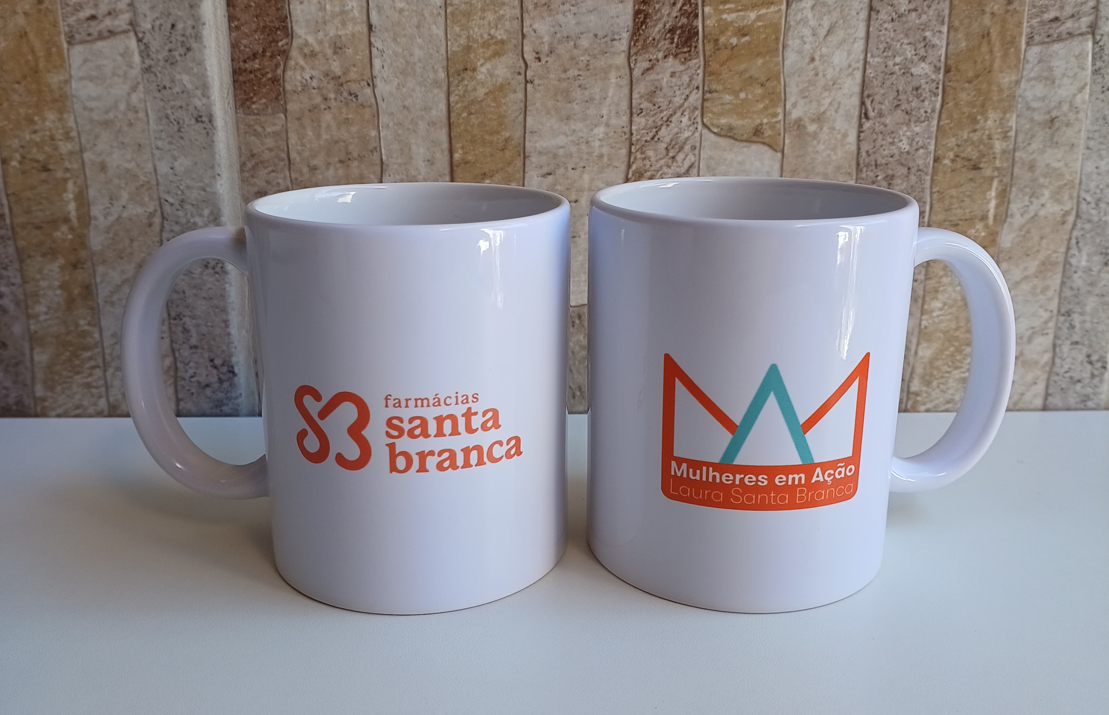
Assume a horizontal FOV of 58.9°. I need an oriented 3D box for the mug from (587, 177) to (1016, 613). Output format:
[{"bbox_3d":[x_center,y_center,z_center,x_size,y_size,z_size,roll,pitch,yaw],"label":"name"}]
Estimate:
[{"bbox_3d":[0.068,0.004,0.265,0.118,0.095,0.081,-2,17,-6],"label":"mug"}]

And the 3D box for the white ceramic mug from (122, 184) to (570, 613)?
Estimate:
[{"bbox_3d":[-0.055,0.005,0.263,0.118,0.095,0.081,-1,17,0],"label":"white ceramic mug"}]

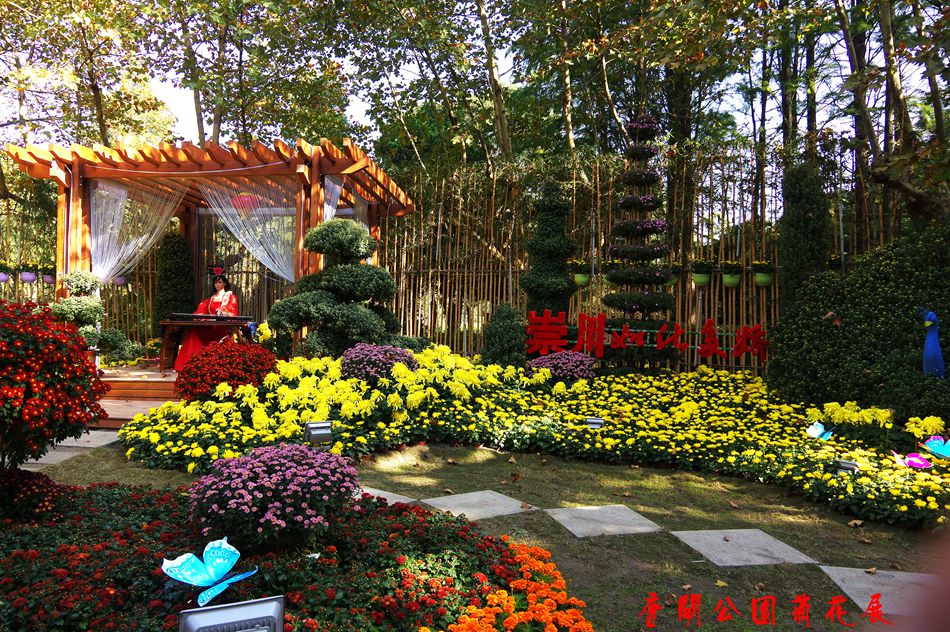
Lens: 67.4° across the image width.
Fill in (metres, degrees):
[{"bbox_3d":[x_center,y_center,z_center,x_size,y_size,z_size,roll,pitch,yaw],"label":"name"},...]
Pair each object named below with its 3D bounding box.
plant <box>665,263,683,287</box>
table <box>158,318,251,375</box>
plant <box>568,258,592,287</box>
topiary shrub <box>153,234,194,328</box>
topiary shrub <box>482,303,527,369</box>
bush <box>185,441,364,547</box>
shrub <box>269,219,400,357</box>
[{"bbox_3d":[3.496,-0.731,12.700,0.390,0.450,0.360,1,0,5],"label":"plant"},{"bbox_3d":[-3.760,0.360,10.000,1.220,0.780,0.420,1,0,5],"label":"table"},{"bbox_3d":[1.972,-0.825,13.500,0.420,0.531,0.370,0,1,0],"label":"plant"},{"bbox_3d":[-5.124,-0.416,12.100,0.699,2.005,0.700,0,1,0],"label":"topiary shrub"},{"bbox_3d":[0.476,0.355,11.500,0.760,1.147,0.780,0,1,0],"label":"topiary shrub"},{"bbox_3d":[-1.028,0.905,3.650,0.860,0.523,0.840,0,1,0],"label":"bush"},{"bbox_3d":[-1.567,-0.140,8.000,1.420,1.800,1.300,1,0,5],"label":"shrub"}]

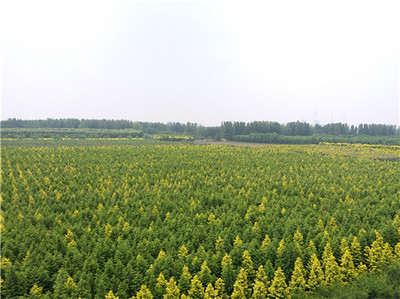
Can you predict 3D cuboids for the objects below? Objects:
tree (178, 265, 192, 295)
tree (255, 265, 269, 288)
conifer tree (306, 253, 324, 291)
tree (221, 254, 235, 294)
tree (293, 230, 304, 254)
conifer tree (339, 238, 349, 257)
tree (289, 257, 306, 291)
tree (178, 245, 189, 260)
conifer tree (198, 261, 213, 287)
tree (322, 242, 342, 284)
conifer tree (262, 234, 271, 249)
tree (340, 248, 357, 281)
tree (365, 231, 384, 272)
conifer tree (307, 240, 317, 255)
[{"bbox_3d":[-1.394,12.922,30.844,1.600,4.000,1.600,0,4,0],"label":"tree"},{"bbox_3d":[5.854,12.921,30.978,1.600,3.900,1.600,0,4,0],"label":"tree"},{"bbox_3d":[13.055,14.273,36.913,2.100,4.900,2.100,1,4,0],"label":"conifer tree"},{"bbox_3d":[3.069,14.199,36.508,1.900,4.900,1.900,1,4,0],"label":"tree"},{"bbox_3d":[12.538,12.319,41.328,1.700,4.000,1.700,0,4,0],"label":"tree"},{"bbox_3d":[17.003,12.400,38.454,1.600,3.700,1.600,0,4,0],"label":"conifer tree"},{"bbox_3d":[10.868,14.327,35.714,2.100,4.900,2.100,1,4,0],"label":"tree"},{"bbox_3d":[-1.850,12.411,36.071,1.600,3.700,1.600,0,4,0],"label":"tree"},{"bbox_3d":[0.562,14.100,34.506,1.800,4.500,1.800,1,4,0],"label":"conifer tree"},{"bbox_3d":[15.007,13.633,37.984,2.300,5.400,2.300,1,4,0],"label":"tree"},{"bbox_3d":[8.901,13.633,43.189,1.800,4.500,1.800,1,4,0],"label":"conifer tree"},{"bbox_3d":[16.131,12.810,35.282,1.800,4.100,1.800,0,4,0],"label":"tree"},{"bbox_3d":[21.149,12.320,39.378,2.400,5.000,2.400,0,4,0],"label":"tree"},{"bbox_3d":[14.084,13.822,41.033,1.800,4.500,1.800,1,4,0],"label":"conifer tree"}]

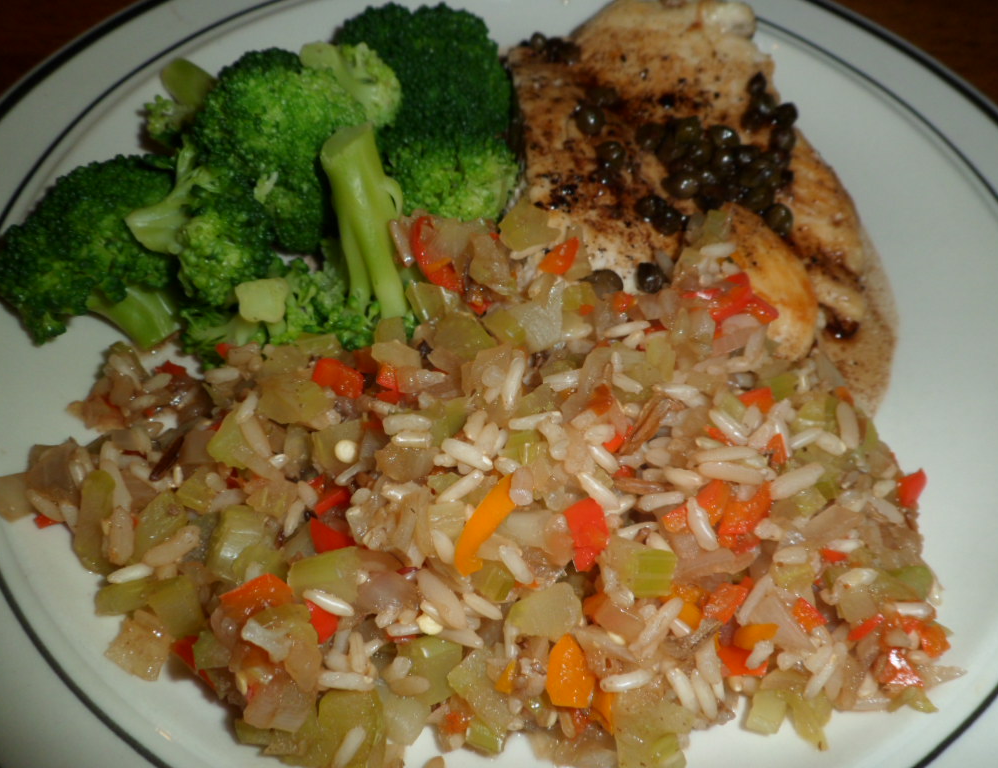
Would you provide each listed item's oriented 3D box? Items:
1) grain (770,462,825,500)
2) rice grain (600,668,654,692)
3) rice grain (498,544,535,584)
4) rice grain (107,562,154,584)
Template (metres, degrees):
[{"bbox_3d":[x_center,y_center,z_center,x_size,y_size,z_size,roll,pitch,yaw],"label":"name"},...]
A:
[{"bbox_3d":[0.053,0.017,0.141,0.012,0.003,0.004,-23,62,-17],"label":"grain"},{"bbox_3d":[0.020,0.046,0.125,0.009,0.003,0.003,-11,59,-11],"label":"rice grain"},{"bbox_3d":[0.003,0.029,0.129,0.003,0.002,0.008,-34,65,-22],"label":"rice grain"},{"bbox_3d":[-0.062,0.032,0.134,0.008,0.002,0.003,-12,59,-11],"label":"rice grain"}]

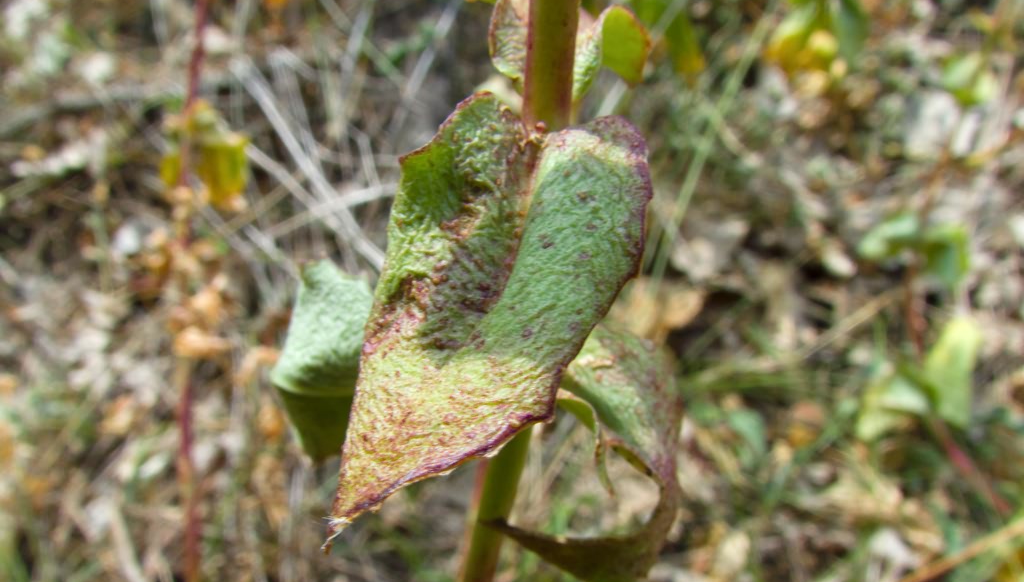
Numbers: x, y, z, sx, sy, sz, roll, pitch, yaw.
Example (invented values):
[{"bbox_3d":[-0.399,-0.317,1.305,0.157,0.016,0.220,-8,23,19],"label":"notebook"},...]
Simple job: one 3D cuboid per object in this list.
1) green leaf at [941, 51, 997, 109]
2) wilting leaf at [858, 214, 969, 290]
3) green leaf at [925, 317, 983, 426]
[{"bbox_3d":[0.368,-0.170,0.570,0.045,0.037,0.030,0,30,0],"label":"green leaf"},{"bbox_3d":[0.283,-0.028,0.500,0.076,0.040,0.035,0,30,0],"label":"wilting leaf"},{"bbox_3d":[0.274,0.051,0.440,0.036,0.066,0.026,0,30,0],"label":"green leaf"}]

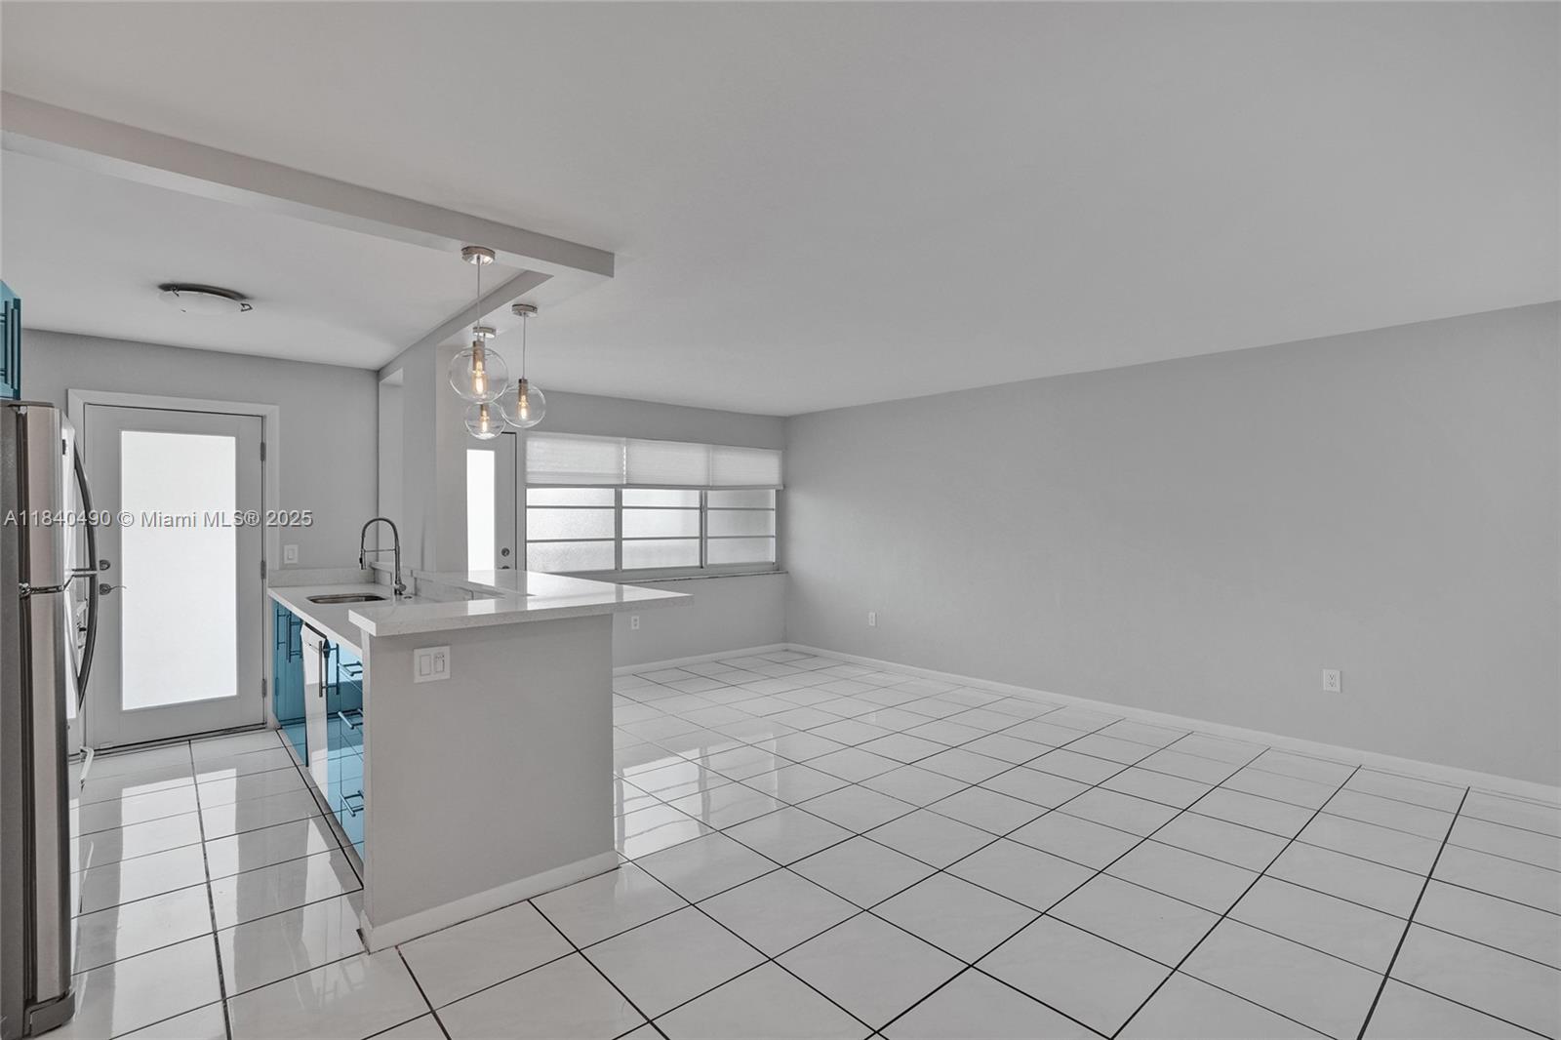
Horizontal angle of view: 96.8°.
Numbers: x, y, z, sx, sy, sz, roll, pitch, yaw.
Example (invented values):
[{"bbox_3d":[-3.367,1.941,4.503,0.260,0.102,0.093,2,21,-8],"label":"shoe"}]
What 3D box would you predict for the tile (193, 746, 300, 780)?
[{"bbox_3d":[-3.025,1.379,3.905,0.430,0.010,0.430,0,0,-41],"label":"tile"}]

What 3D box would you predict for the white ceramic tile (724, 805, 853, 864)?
[{"bbox_3d":[0.038,1.415,3.120,0.445,0.010,0.445,0,-1,-41],"label":"white ceramic tile"}]

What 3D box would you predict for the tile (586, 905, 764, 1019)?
[{"bbox_3d":[-0.344,1.411,2.240,0.427,0.010,0.427,0,0,-41],"label":"tile"}]

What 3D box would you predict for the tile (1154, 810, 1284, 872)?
[{"bbox_3d":[1.891,1.379,2.981,0.430,0.010,0.430,0,0,-41],"label":"tile"}]

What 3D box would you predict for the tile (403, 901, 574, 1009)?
[{"bbox_3d":[-0.962,1.408,2.273,0.445,0.010,0.445,0,-1,-41],"label":"tile"}]

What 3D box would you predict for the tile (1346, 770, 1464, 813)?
[{"bbox_3d":[3.287,1.416,3.642,0.443,0.010,0.443,0,0,-39],"label":"tile"}]

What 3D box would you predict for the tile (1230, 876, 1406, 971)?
[{"bbox_3d":[1.897,1.416,2.452,0.443,0.010,0.443,0,0,-41],"label":"tile"}]

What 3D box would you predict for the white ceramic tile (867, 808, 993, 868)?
[{"bbox_3d":[0.665,1.406,3.071,0.427,0.010,0.427,0,0,-41],"label":"white ceramic tile"}]

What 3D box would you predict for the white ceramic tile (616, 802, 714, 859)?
[{"bbox_3d":[-0.579,1.379,3.082,0.430,0.010,0.430,0,0,-41],"label":"white ceramic tile"}]

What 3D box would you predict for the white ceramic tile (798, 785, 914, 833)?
[{"bbox_3d":[0.378,1.417,3.410,0.445,0.010,0.445,0,-1,-41],"label":"white ceramic tile"}]

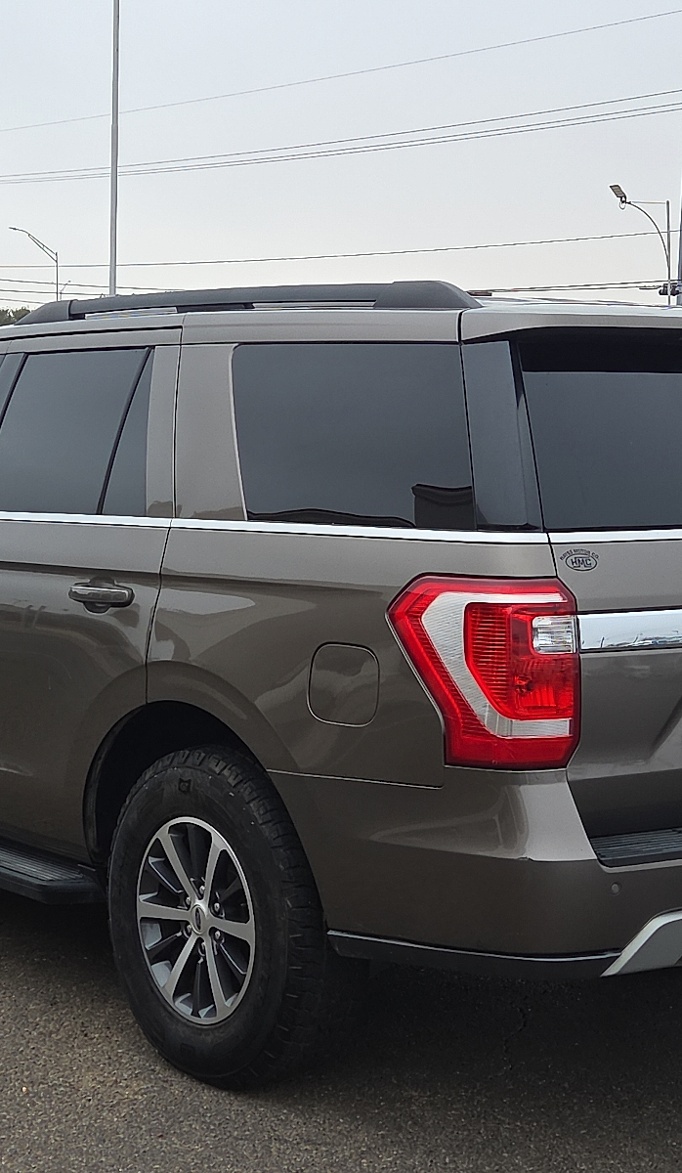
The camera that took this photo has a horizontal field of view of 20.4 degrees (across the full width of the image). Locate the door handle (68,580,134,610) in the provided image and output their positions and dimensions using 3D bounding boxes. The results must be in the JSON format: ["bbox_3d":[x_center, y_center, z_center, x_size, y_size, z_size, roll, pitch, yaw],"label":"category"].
[{"bbox_3d":[-0.597,0.022,4.681,0.065,0.062,0.248,-3,6,-40],"label":"door handle"}]

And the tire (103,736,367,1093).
[{"bbox_3d":[-0.263,0.807,4.669,0.280,0.825,0.825,-4,7,-40],"label":"tire"}]

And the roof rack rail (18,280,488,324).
[{"bbox_3d":[-0.334,-0.732,5.001,0.065,0.080,1.960,-4,7,-40],"label":"roof rack rail"}]

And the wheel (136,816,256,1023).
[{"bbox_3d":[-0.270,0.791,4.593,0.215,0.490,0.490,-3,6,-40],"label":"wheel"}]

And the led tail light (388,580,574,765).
[{"bbox_3d":[0.290,0.174,3.875,0.210,0.405,0.390,-3,6,-40],"label":"led tail light"}]

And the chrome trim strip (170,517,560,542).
[{"bbox_3d":[-0.002,-0.129,4.152,0.090,0.036,1.140,-4,5,-43],"label":"chrome trim strip"}]

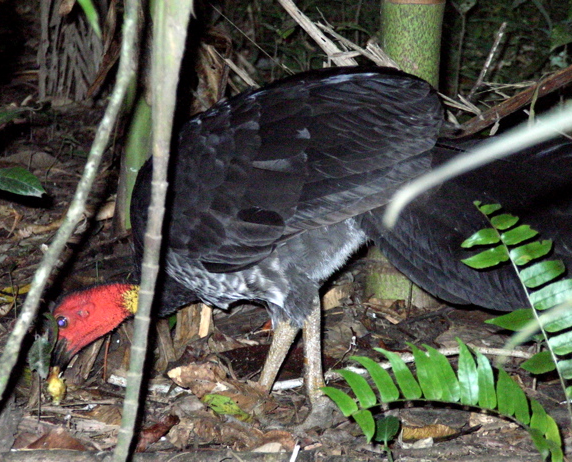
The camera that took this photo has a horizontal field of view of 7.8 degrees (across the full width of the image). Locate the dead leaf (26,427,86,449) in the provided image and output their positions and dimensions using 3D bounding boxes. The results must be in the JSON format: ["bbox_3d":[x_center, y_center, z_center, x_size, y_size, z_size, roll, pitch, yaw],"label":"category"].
[{"bbox_3d":[-0.231,0.207,4.190,0.060,0.016,0.038,0,15,0],"label":"dead leaf"}]

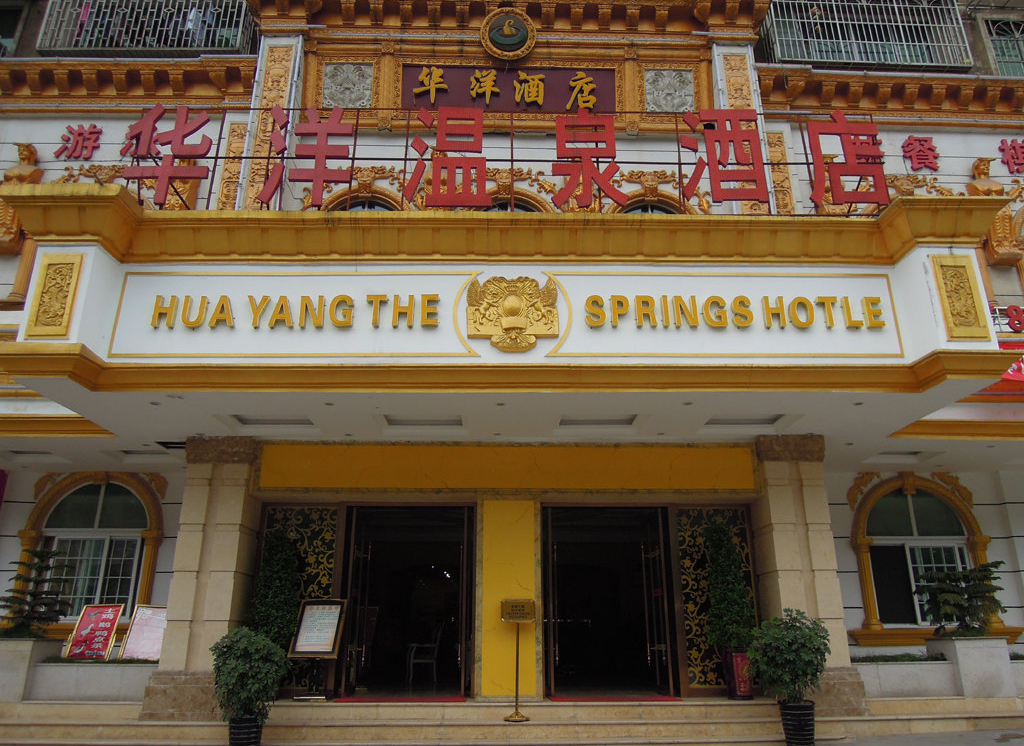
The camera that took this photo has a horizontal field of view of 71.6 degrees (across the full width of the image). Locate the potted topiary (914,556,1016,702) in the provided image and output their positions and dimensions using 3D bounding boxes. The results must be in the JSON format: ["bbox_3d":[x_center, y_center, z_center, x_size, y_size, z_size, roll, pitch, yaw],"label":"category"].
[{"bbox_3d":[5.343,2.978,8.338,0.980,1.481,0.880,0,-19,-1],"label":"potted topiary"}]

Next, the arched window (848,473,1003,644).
[{"bbox_3d":[5.825,2.590,10.063,2.030,2.350,0.250,0,-19,-1],"label":"arched window"}]

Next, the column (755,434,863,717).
[{"bbox_3d":[3.435,2.346,8.522,1.000,3.128,0.850,0,-19,-1],"label":"column"}]

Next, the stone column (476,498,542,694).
[{"bbox_3d":[-0.045,2.691,8.658,0.730,2.326,0.400,0,-19,-1],"label":"stone column"}]

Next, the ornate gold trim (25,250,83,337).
[{"bbox_3d":[-4.581,-0.769,7.121,0.420,0.943,0.070,0,-19,-1],"label":"ornate gold trim"}]

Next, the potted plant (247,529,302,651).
[{"bbox_3d":[-2.754,2.764,8.265,0.580,1.852,0.520,0,-19,-1],"label":"potted plant"}]

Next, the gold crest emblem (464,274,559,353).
[{"bbox_3d":[0.006,-0.680,8.237,1.062,0.917,0.193,0,-19,-1],"label":"gold crest emblem"}]

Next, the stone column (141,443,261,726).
[{"bbox_3d":[-3.534,2.342,8.397,1.000,3.115,0.850,0,-19,-1],"label":"stone column"}]

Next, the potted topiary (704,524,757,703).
[{"bbox_3d":[2.583,2.752,8.366,0.560,1.977,0.520,0,-19,-1],"label":"potted topiary"}]

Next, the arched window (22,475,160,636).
[{"bbox_3d":[-5.804,2.498,9.884,2.000,2.272,0.250,0,-19,-1],"label":"arched window"}]

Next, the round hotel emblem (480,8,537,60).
[{"bbox_3d":[-0.056,-5.689,11.922,0.930,0.950,0.170,0,-10,-1],"label":"round hotel emblem"}]

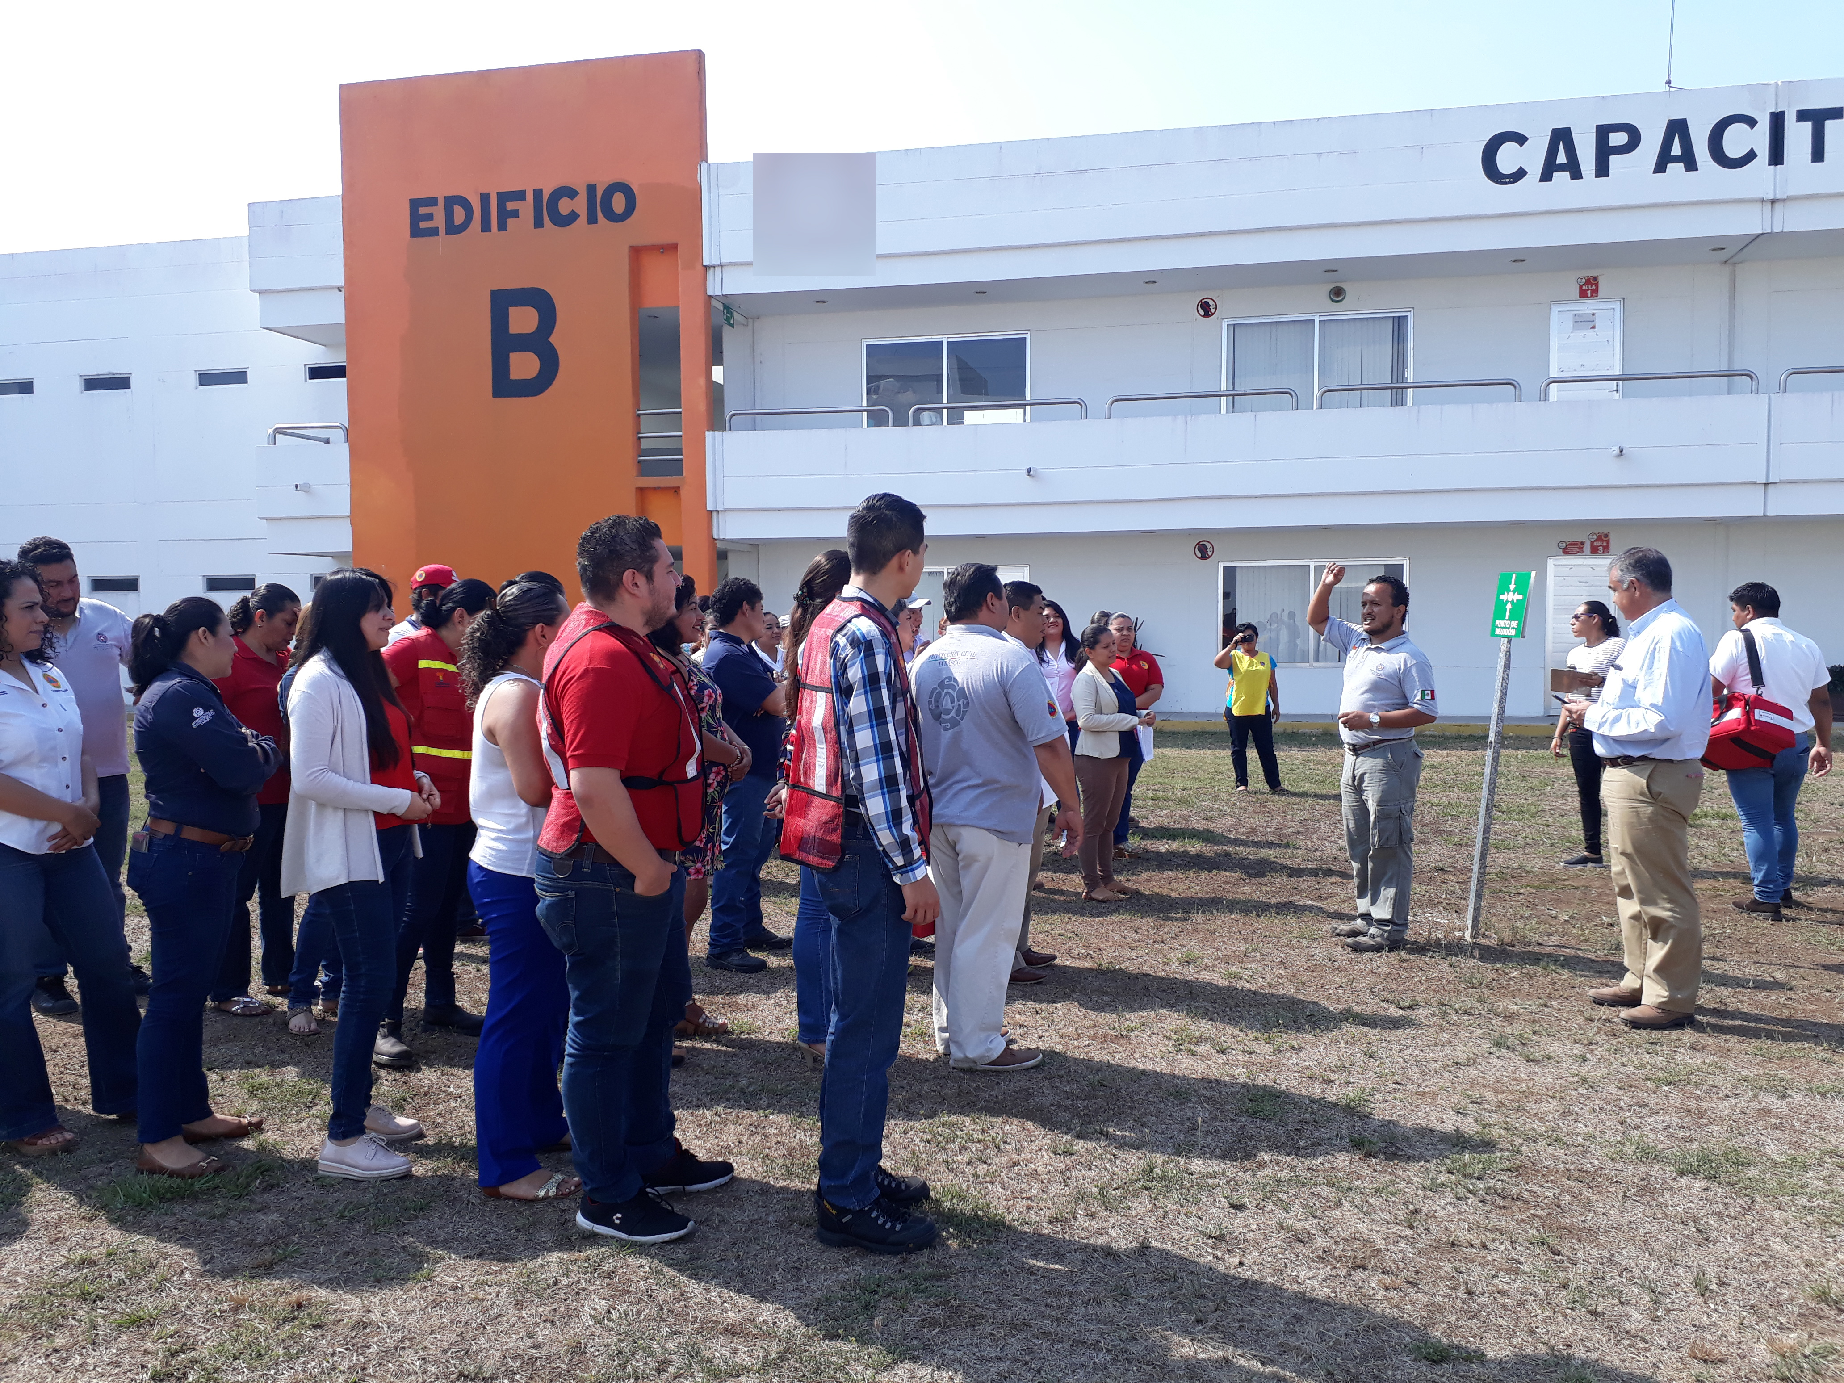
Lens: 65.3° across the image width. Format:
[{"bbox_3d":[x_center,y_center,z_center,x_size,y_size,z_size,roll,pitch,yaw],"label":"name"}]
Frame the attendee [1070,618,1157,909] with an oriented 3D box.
[{"bbox_3d":[1.047,0.387,8.043,0.420,1.521,0.480,1,4,32],"label":"attendee"}]

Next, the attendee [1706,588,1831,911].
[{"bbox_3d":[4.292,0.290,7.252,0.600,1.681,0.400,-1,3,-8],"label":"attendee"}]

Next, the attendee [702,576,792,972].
[{"bbox_3d":[-0.789,0.337,6.383,0.420,1.699,0.520,-1,2,-10],"label":"attendee"}]

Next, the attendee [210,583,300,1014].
[{"bbox_3d":[-2.598,0.397,5.594,0.420,1.637,0.480,0,3,20],"label":"attendee"}]

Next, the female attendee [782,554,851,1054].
[{"bbox_3d":[-0.320,0.371,4.829,0.420,1.688,0.480,-3,4,-32],"label":"female attendee"}]

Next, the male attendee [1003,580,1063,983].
[{"bbox_3d":[0.400,0.365,6.087,0.380,1.670,0.500,-1,3,-17],"label":"male attendee"}]

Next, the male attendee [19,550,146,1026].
[{"bbox_3d":[-3.258,0.308,5.497,0.400,1.792,0.580,2,4,42],"label":"male attendee"}]

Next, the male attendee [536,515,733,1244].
[{"bbox_3d":[-0.735,0.443,3.542,0.480,1.746,0.600,-2,3,-15],"label":"male attendee"}]

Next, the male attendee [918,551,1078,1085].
[{"bbox_3d":[0.250,0.414,4.880,0.420,1.689,0.580,-2,3,-33],"label":"male attendee"}]

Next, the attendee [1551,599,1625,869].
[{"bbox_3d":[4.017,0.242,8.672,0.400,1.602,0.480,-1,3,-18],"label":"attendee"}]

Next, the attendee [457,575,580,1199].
[{"bbox_3d":[-1.087,0.506,3.816,0.380,1.608,0.480,-2,3,-26],"label":"attendee"}]

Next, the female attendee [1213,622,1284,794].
[{"bbox_3d":[2.887,0.142,12.667,0.580,1.488,0.380,-1,3,0],"label":"female attendee"}]

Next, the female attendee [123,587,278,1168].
[{"bbox_3d":[-2.019,0.527,4.013,0.410,1.577,0.500,-2,3,-20],"label":"female attendee"}]

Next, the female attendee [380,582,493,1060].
[{"bbox_3d":[-1.707,0.426,4.964,0.450,1.639,0.540,0,3,20],"label":"female attendee"}]

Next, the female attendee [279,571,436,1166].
[{"bbox_3d":[-1.556,0.479,3.926,0.440,1.618,0.460,0,2,3],"label":"female attendee"}]

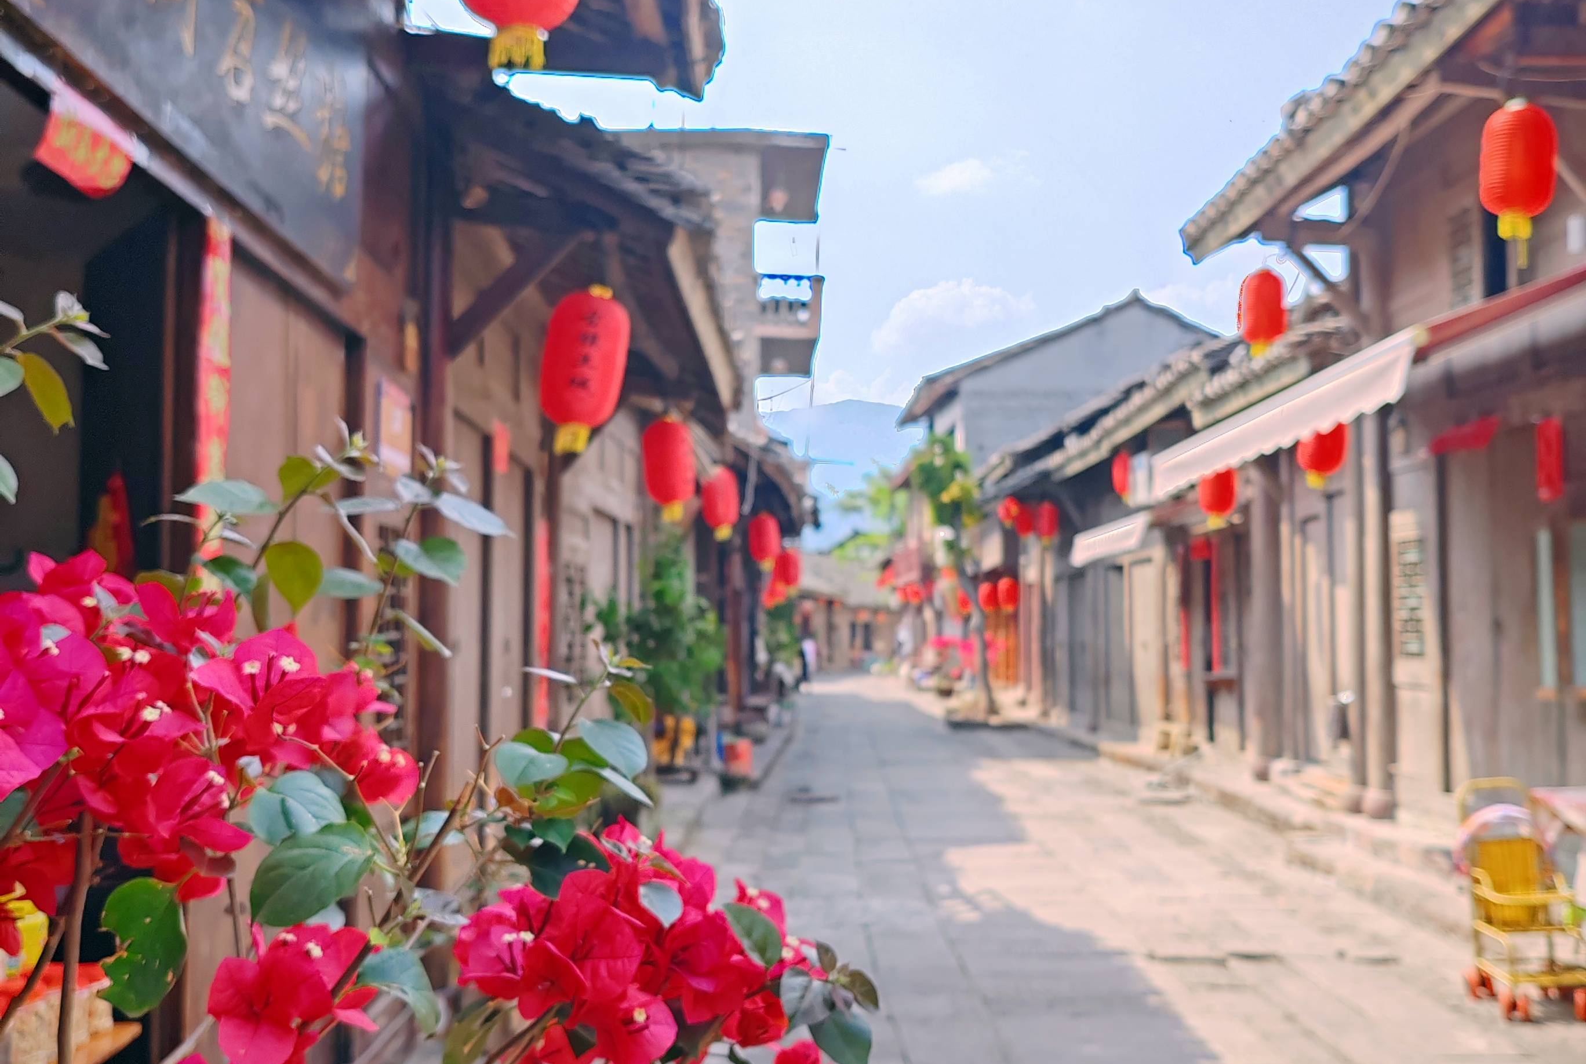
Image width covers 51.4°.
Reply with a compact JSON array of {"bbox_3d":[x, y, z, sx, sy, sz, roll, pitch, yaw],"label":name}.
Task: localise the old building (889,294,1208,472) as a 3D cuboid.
[{"bbox_3d":[5.800,-0.436,32.363,7.000,7.100,7.000,0,-3,1],"label":"old building"}]

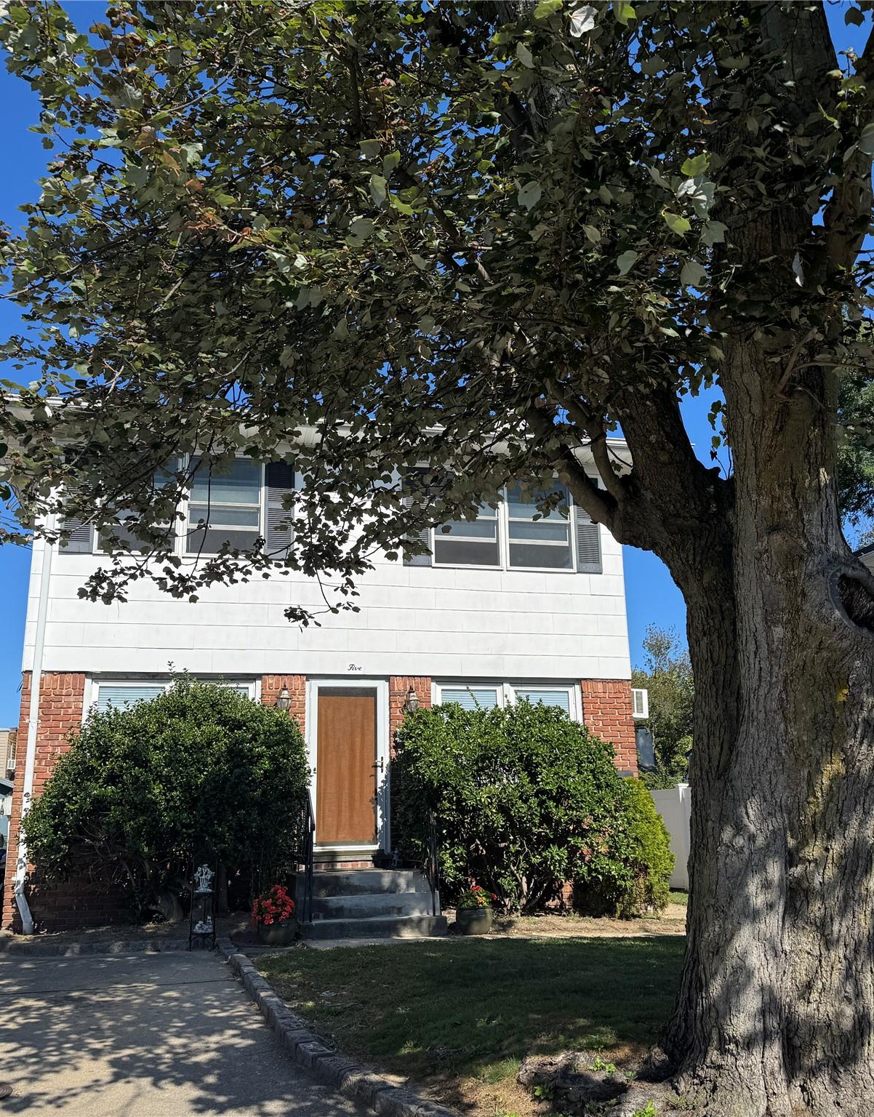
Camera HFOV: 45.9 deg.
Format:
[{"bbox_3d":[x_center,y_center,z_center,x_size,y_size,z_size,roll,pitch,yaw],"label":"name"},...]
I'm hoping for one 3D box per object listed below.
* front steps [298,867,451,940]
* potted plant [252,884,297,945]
[{"bbox_3d":[-0.808,3.708,11.184,1.480,0.590,1.650,2,-15,-13],"label":"front steps"},{"bbox_3d":[-1.553,3.439,9.939,0.440,0.560,0.420,2,-15,-13],"label":"potted plant"}]

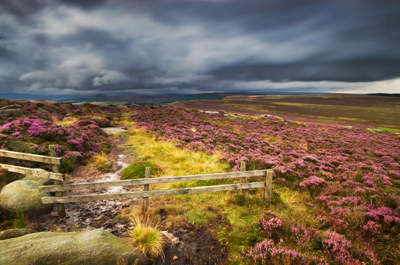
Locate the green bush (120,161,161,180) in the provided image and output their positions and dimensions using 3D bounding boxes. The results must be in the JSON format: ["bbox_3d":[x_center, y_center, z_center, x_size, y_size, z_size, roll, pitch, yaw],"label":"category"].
[{"bbox_3d":[-1.570,1.000,5.300,1.050,0.410,0.850,0,11,0],"label":"green bush"}]

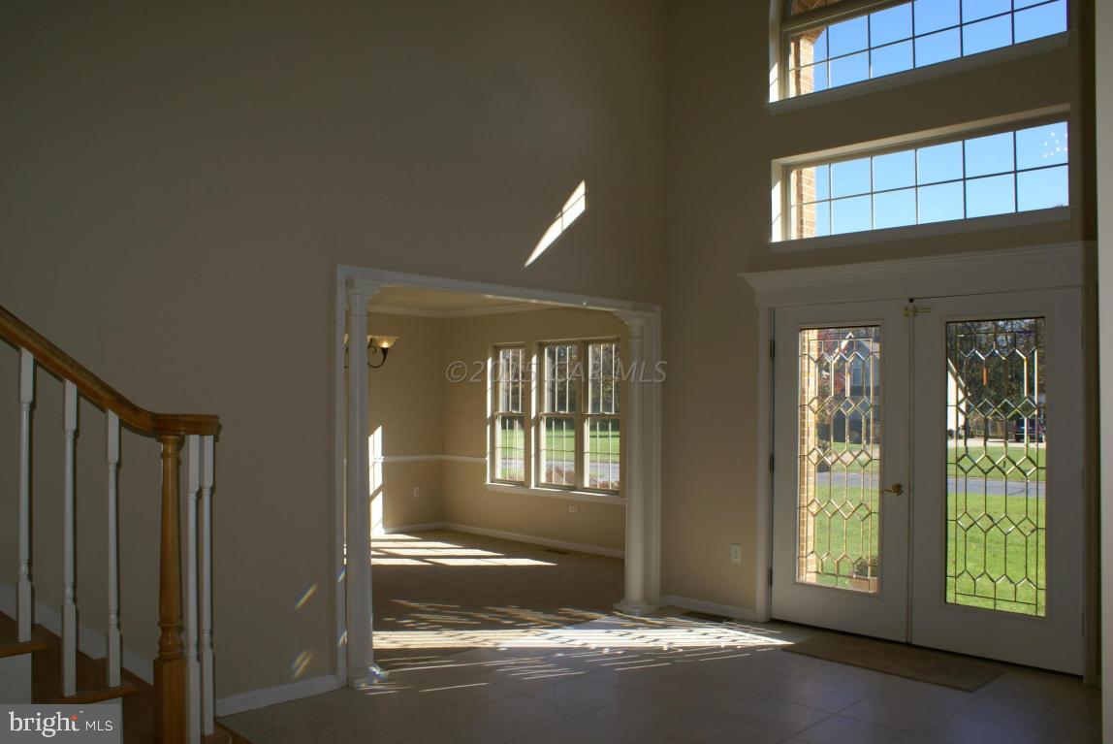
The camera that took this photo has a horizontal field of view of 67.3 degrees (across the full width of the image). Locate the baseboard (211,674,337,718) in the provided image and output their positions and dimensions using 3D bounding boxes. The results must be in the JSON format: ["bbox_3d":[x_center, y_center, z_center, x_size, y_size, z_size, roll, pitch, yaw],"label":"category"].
[{"bbox_3d":[-1.324,1.550,3.986,0.640,0.085,0.020,2,-2,-42],"label":"baseboard"}]

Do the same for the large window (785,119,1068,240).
[{"bbox_3d":[2.188,-1.138,5.139,1.700,0.530,0.090,-1,-2,40],"label":"large window"}]

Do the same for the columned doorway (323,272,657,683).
[{"bbox_3d":[-0.226,0.561,5.110,2.520,2.150,0.220,2,-2,-42],"label":"columned doorway"}]

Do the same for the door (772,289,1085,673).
[{"bbox_3d":[2.130,0.594,5.015,1.780,2.070,0.080,-1,-2,40],"label":"door"}]

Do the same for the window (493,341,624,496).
[{"bbox_3d":[-0.041,0.437,8.370,1.750,1.500,0.100,-1,-2,40],"label":"window"}]

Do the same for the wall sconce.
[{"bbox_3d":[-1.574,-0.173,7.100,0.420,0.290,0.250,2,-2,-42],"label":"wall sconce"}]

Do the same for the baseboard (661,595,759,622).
[{"bbox_3d":[1.058,1.615,5.700,0.660,0.080,0.020,-1,-2,40],"label":"baseboard"}]

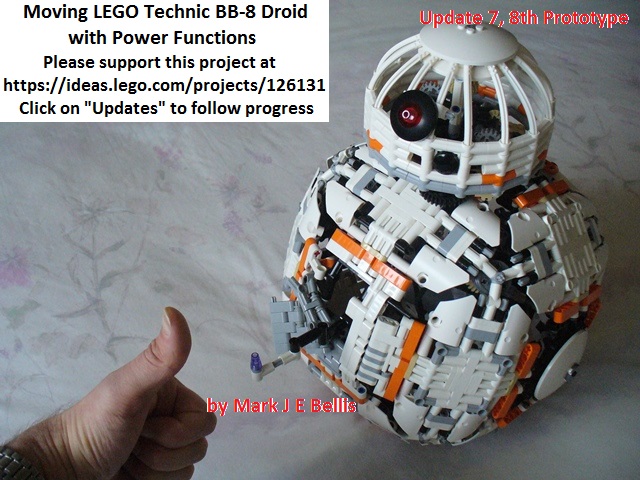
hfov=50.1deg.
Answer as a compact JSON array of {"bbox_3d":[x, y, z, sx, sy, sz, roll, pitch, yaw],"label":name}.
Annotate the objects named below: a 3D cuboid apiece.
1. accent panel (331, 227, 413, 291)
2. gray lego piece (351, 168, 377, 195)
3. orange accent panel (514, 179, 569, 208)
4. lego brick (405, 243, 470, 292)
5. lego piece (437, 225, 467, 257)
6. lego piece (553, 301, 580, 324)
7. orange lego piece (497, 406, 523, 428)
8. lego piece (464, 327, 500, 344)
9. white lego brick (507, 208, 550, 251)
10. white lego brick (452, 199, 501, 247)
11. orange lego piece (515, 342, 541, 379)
[{"bbox_3d":[0.037,0.014,0.493,0.072,0.008,0.008,37,11,31],"label":"accent panel"},{"bbox_3d":[0.034,-0.041,0.500,0.024,0.007,0.008,-48,50,-8],"label":"gray lego piece"},{"bbox_3d":[0.167,-0.035,0.513,0.072,0.008,0.008,-18,70,-44],"label":"orange accent panel"},{"bbox_3d":[0.082,0.024,0.459,0.039,0.024,0.012,37,11,30],"label":"lego brick"},{"bbox_3d":[0.090,0.000,0.468,0.008,0.007,0.024,39,82,19],"label":"lego piece"},{"bbox_3d":[0.176,0.050,0.486,0.007,0.008,0.030,13,22,42],"label":"lego piece"},{"bbox_3d":[0.149,0.139,0.541,0.029,0.008,0.007,-18,68,-44],"label":"orange lego piece"},{"bbox_3d":[0.112,0.065,0.468,0.024,0.008,0.007,12,18,-7],"label":"lego piece"},{"bbox_3d":[0.143,-0.005,0.478,0.039,0.012,0.020,-18,68,-33],"label":"white lego brick"},{"bbox_3d":[0.111,-0.010,0.465,0.024,0.012,0.039,-37,56,-25],"label":"white lego brick"},{"bbox_3d":[0.145,0.085,0.479,0.008,0.030,0.007,0,35,-27],"label":"orange lego piece"}]

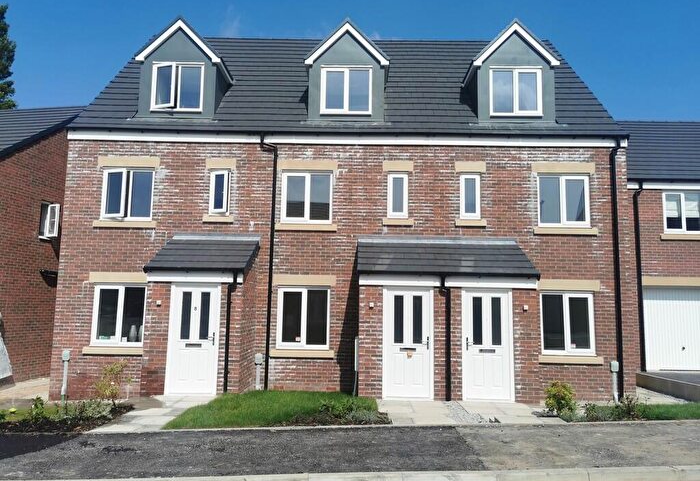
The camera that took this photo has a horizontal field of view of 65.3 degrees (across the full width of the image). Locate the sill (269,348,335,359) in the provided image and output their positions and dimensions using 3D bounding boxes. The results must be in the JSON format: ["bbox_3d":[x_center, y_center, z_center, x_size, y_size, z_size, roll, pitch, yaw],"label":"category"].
[{"bbox_3d":[-1.004,2.387,11.578,1.360,0.140,0.140,1,-7,1],"label":"sill"}]

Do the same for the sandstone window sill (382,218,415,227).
[{"bbox_3d":[1.038,-0.391,11.757,0.656,0.154,0.150,1,-6,1],"label":"sandstone window sill"}]

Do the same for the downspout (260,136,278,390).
[{"bbox_3d":[-1.780,0.421,11.561,0.388,5.360,0.200,1,-6,1],"label":"downspout"}]

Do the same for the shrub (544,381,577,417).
[{"bbox_3d":[3.153,2.366,8.180,0.480,0.540,0.470,1,-7,1],"label":"shrub"}]

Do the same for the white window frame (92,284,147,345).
[{"bbox_3d":[-4.925,1.608,11.667,1.146,1.309,0.075,1,-6,1],"label":"white window frame"}]

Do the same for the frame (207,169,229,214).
[{"bbox_3d":[-2.864,-1.073,12.043,0.460,1.030,0.130,1,-7,1],"label":"frame"}]

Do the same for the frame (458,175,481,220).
[{"bbox_3d":[2.636,-0.965,11.975,0.443,1.023,0.075,1,-7,1],"label":"frame"}]

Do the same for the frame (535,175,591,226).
[{"bbox_3d":[4.666,-0.863,11.939,1.139,1.181,0.075,1,-7,1],"label":"frame"}]

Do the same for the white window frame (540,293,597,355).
[{"bbox_3d":[4.601,1.758,11.562,1.146,1.313,0.075,1,-6,1],"label":"white window frame"}]

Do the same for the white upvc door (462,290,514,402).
[{"bbox_3d":[2.551,1.933,10.066,0.950,2.060,0.090,1,-7,1],"label":"white upvc door"}]

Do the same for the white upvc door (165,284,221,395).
[{"bbox_3d":[-2.884,1.819,10.103,0.942,2.034,0.090,1,-6,1],"label":"white upvc door"}]

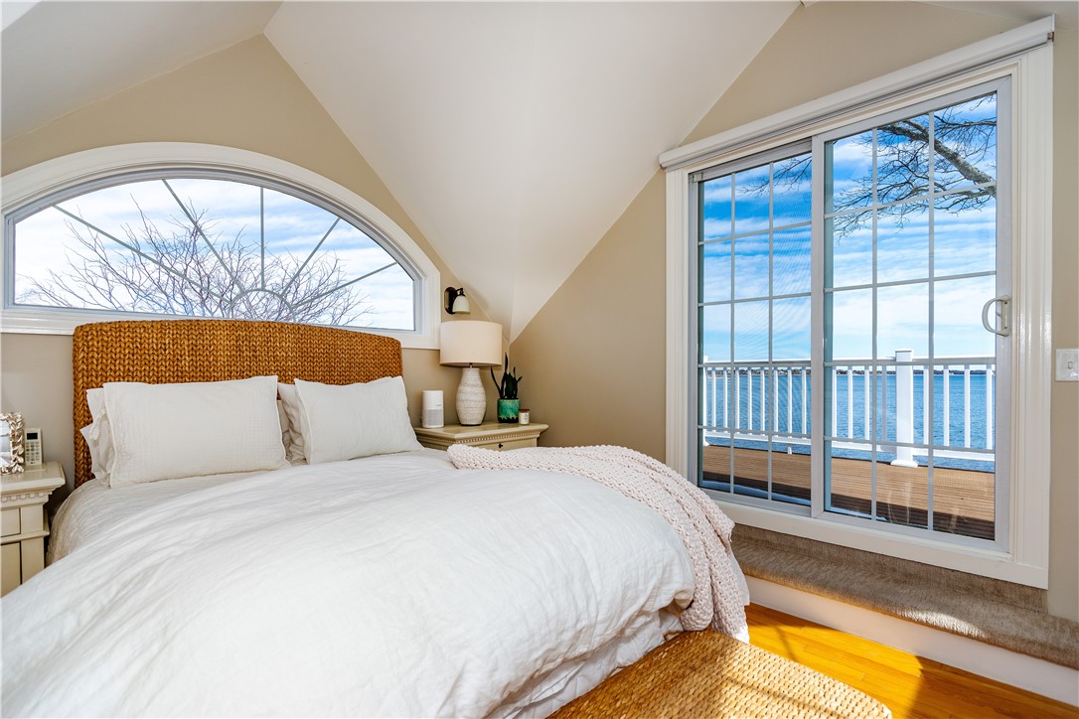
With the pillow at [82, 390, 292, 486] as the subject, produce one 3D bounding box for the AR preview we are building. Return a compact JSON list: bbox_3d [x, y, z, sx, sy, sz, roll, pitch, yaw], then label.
[{"bbox_3d":[-1.599,0.313,2.324,0.665,0.453,0.171,1,-17,-45],"label":"pillow"}]

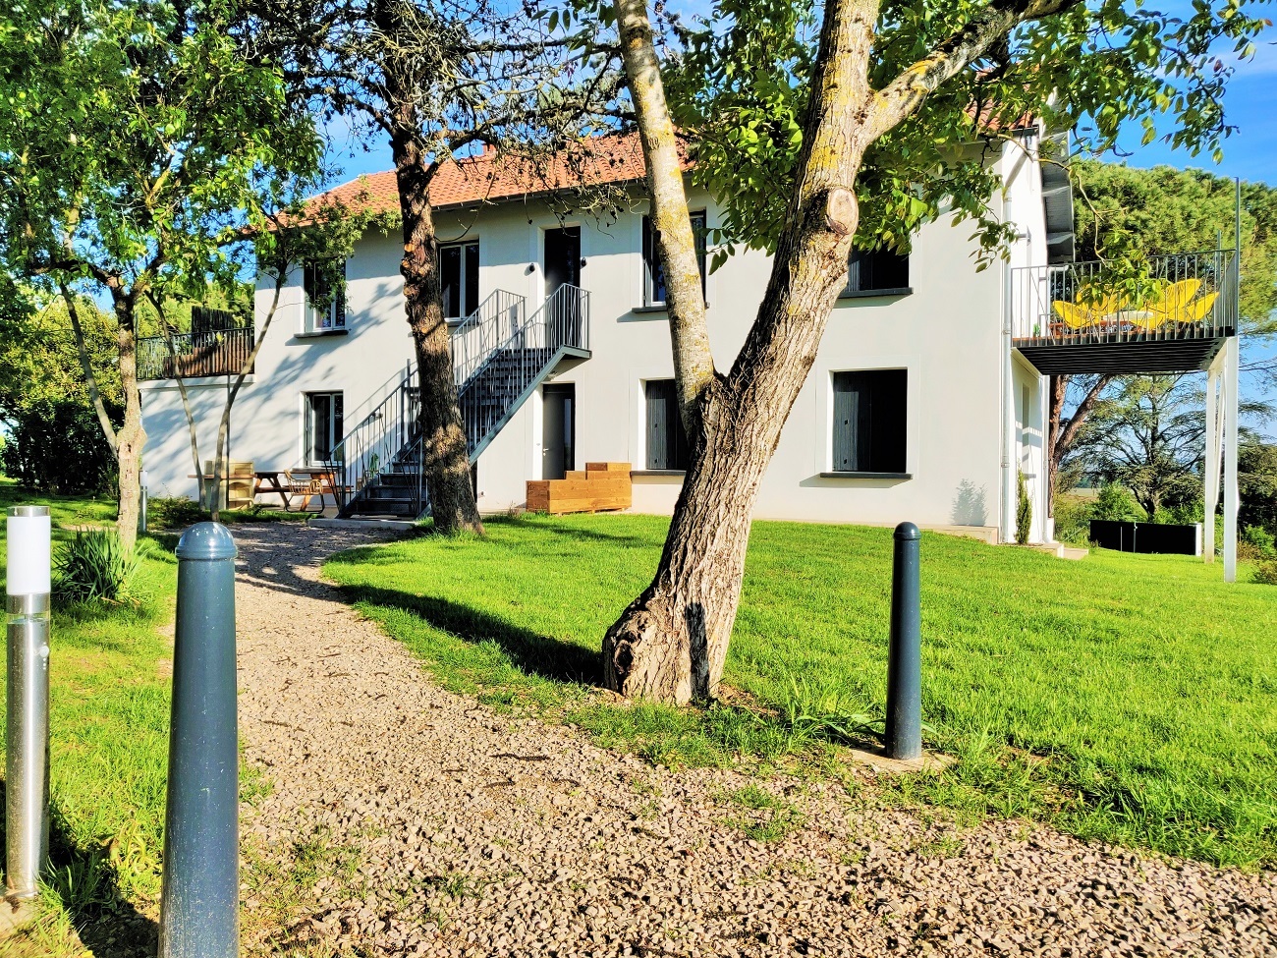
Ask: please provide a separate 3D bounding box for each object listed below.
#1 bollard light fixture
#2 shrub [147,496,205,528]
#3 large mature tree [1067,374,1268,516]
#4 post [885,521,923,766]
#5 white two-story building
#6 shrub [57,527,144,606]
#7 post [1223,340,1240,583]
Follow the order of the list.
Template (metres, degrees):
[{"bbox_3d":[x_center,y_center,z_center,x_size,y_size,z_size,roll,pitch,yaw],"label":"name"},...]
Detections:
[{"bbox_3d":[-1.309,0.477,1.980,0.077,0.830,0.077,1,1,7],"label":"bollard light fixture"},{"bbox_3d":[-6.769,0.482,13.500,0.850,0.500,0.750,0,1,0],"label":"shrub"},{"bbox_3d":[23.308,-2.196,41.000,9.000,8.200,9.000,0,1,0],"label":"large mature tree"},{"bbox_3d":[0.974,0.587,3.380,0.125,0.860,0.125,0,1,0],"label":"post"},{"bbox_3d":[-1.225,-3.279,20.680,19.600,8.000,9.400,1,1,28],"label":"white two-story building"},{"bbox_3d":[-3.808,0.608,6.500,0.580,0.530,0.550,0,1,0],"label":"shrub"},{"bbox_3d":[7.910,-0.266,12.300,0.150,3.300,0.150,1,1,28],"label":"post"}]

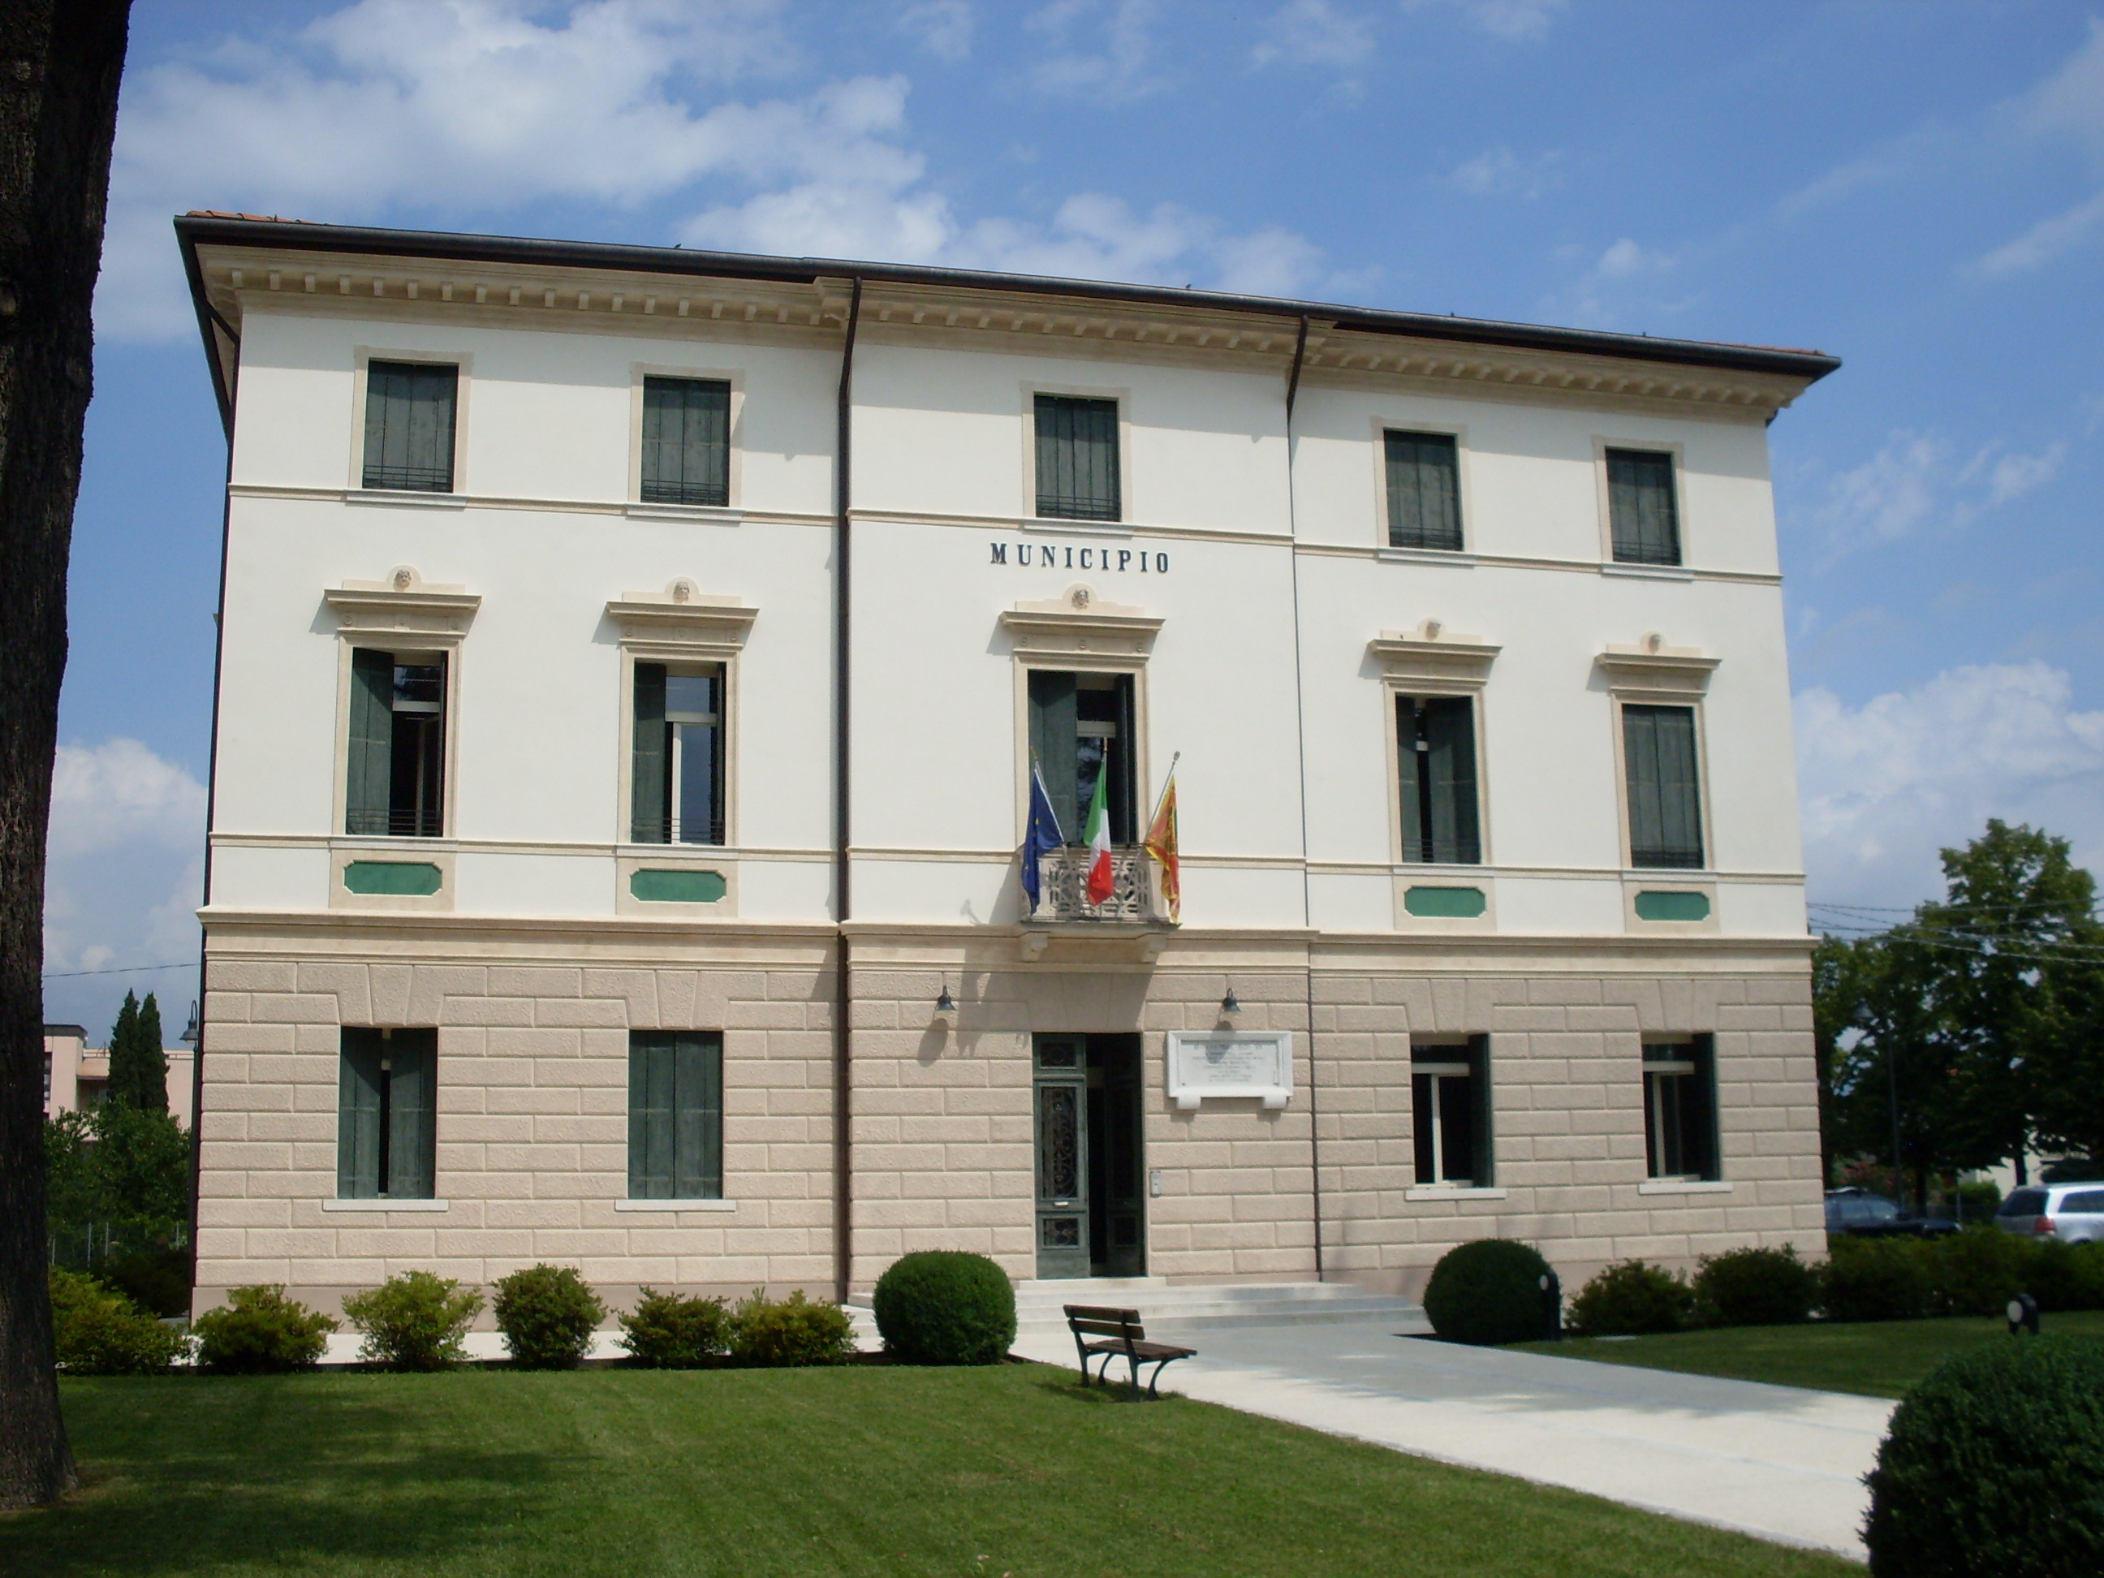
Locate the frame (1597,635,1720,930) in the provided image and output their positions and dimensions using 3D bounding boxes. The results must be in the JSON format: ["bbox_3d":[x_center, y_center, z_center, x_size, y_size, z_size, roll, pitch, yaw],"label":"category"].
[{"bbox_3d":[8.715,-0.109,32.747,1.823,4.261,0.280,2,-11,-15],"label":"frame"}]

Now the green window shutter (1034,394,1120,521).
[{"bbox_3d":[0.383,-4.901,34.186,1.222,1.891,0.070,2,-11,-14],"label":"green window shutter"}]

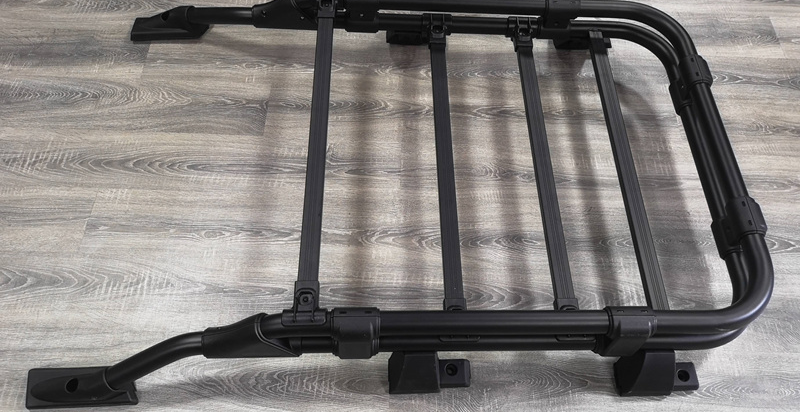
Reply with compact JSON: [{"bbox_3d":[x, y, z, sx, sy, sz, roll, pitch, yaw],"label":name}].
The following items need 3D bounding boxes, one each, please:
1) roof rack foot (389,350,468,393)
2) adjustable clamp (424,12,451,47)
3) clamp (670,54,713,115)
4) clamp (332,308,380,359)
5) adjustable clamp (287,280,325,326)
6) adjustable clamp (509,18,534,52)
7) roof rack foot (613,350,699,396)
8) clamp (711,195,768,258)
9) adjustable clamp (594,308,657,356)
[{"bbox_3d":[0.070,0.362,1.423,0.185,0.098,0.108,1,60,-2],"label":"roof rack foot"},{"bbox_3d":[0.116,-0.520,1.861,0.088,0.063,0.097,1,60,-2],"label":"adjustable clamp"},{"bbox_3d":[0.817,-0.345,1.739,0.074,0.145,0.102,1,60,-2],"label":"clamp"},{"bbox_3d":[-0.095,0.274,1.339,0.102,0.145,0.074,1,60,-2],"label":"clamp"},{"bbox_3d":[-0.199,0.212,1.313,0.088,0.062,0.097,1,60,-2],"label":"adjustable clamp"},{"bbox_3d":[0.371,-0.518,1.871,0.088,0.063,0.097,1,60,-2],"label":"adjustable clamp"},{"bbox_3d":[0.610,0.370,1.442,0.184,0.098,0.109,1,60,-2],"label":"roof rack foot"},{"bbox_3d":[0.822,0.047,1.512,0.074,0.145,0.102,1,60,-2],"label":"clamp"},{"bbox_3d":[0.490,0.280,1.361,0.102,0.145,0.074,1,60,-2],"label":"adjustable clamp"}]

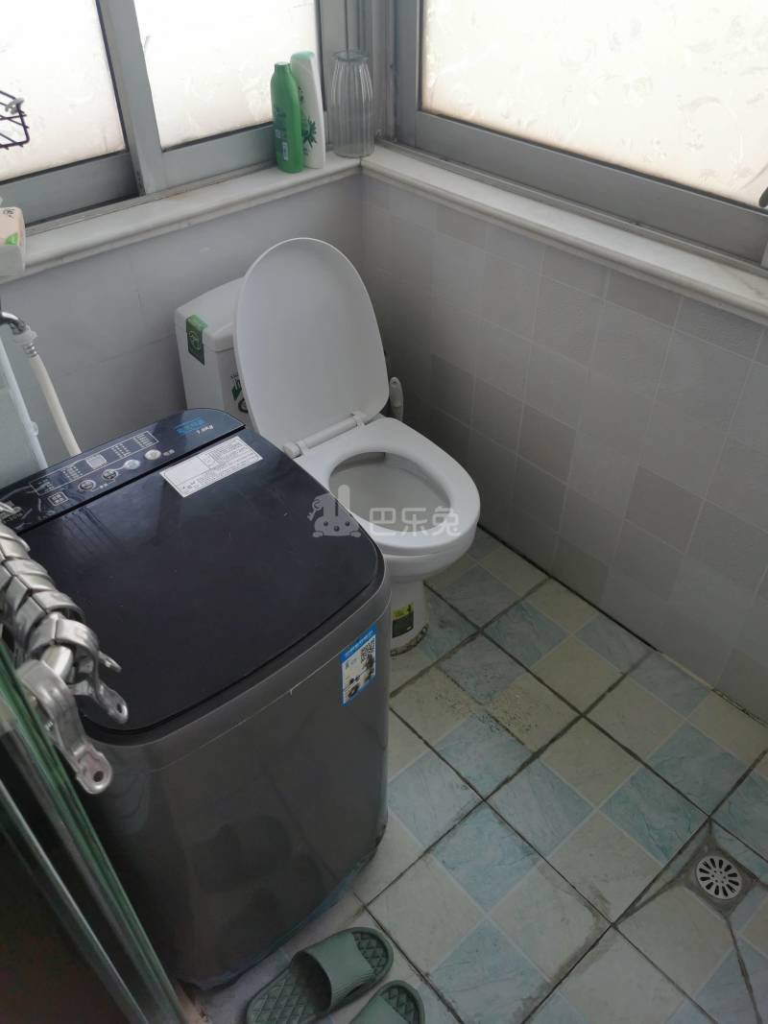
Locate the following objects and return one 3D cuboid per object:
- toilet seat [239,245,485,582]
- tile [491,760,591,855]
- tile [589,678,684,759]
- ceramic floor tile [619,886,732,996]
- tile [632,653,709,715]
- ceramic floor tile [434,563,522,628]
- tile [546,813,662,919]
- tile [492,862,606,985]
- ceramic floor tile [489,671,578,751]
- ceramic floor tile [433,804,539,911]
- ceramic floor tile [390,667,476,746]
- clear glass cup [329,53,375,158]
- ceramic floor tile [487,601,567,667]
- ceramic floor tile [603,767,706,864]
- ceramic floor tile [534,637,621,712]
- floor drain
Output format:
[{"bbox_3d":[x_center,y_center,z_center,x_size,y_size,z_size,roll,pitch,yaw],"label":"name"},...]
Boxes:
[{"bbox_3d":[-0.011,-0.225,1.483,0.360,0.445,0.490,-30,50,-30],"label":"toilet seat"},{"bbox_3d":[0.302,0.566,1.540,0.148,0.010,0.148,-30,49,-29],"label":"tile"},{"bbox_3d":[0.526,0.435,1.681,0.148,0.010,0.148,-30,49,-30],"label":"tile"},{"bbox_3d":[0.499,0.715,1.368,0.148,0.010,0.148,-30,49,-29],"label":"ceramic floor tile"},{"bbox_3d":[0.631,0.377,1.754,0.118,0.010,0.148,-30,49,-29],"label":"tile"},{"bbox_3d":[0.232,0.213,1.940,0.148,0.010,0.148,-30,49,-29],"label":"ceramic floor tile"},{"bbox_3d":[0.400,0.640,1.454,0.148,0.010,0.148,-30,49,-29],"label":"tile"},{"bbox_3d":[0.287,0.705,1.377,0.148,0.010,0.148,-30,49,-29],"label":"tile"},{"bbox_3d":[0.317,0.426,1.700,0.148,0.010,0.148,-30,49,-29],"label":"ceramic floor tile"},{"bbox_3d":[0.188,0.632,1.466,0.148,0.010,0.148,-30,49,-29],"label":"ceramic floor tile"},{"bbox_3d":[0.104,0.417,1.707,0.148,0.010,0.148,-30,49,-29],"label":"ceramic floor tile"},{"bbox_3d":[-0.069,-0.903,1.776,0.094,0.195,0.094,0,41,0],"label":"clear glass cup"},{"bbox_3d":[0.330,0.287,1.851,0.148,0.010,0.148,-30,49,-30],"label":"ceramic floor tile"},{"bbox_3d":[0.513,0.574,1.524,0.148,0.010,0.148,-30,49,-29],"label":"ceramic floor tile"},{"bbox_3d":[0.428,0.361,1.766,0.148,0.010,0.148,-30,49,-30],"label":"ceramic floor tile"},{"bbox_3d":[0.599,0.658,1.432,0.079,0.010,0.079,0,41,0],"label":"floor drain"}]

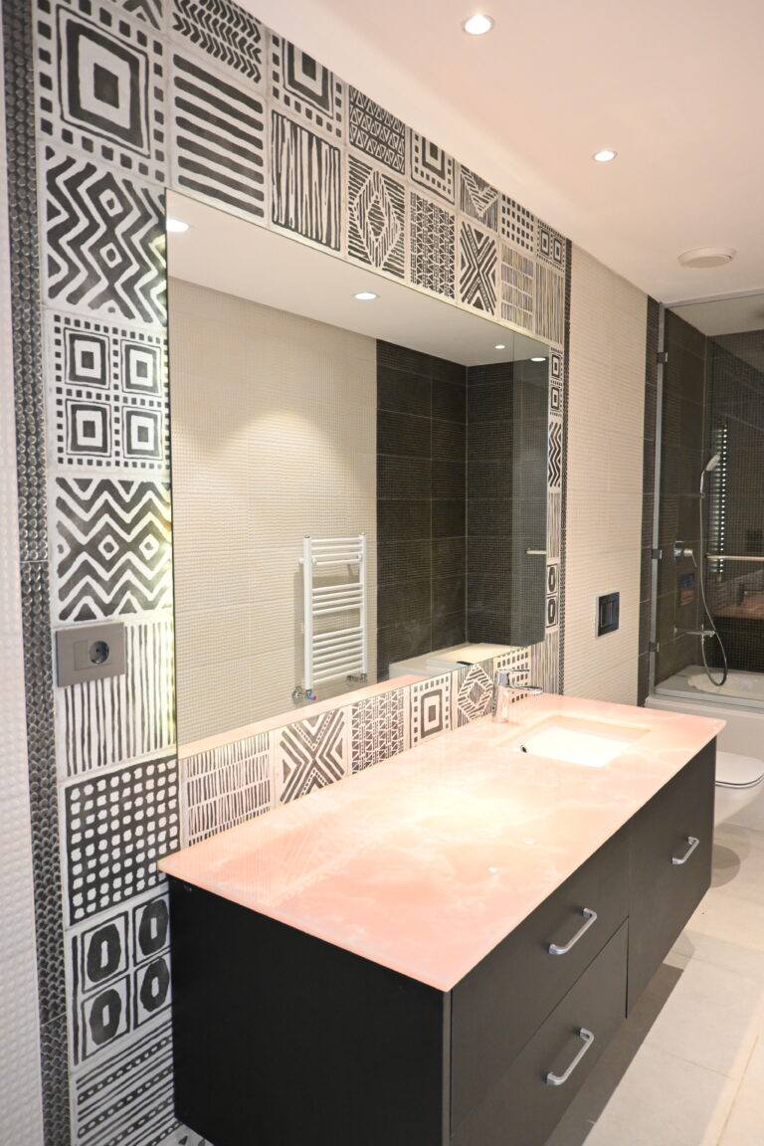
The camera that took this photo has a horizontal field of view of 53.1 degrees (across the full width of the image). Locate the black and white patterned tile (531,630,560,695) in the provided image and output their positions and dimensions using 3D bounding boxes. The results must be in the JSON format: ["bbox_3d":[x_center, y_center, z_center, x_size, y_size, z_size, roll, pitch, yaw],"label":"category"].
[{"bbox_3d":[0.578,0.341,2.741,0.011,0.253,0.247,4,6,37],"label":"black and white patterned tile"}]

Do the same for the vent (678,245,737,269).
[{"bbox_3d":[1.240,-1.199,2.916,0.208,0.018,0.208,4,6,37],"label":"vent"}]

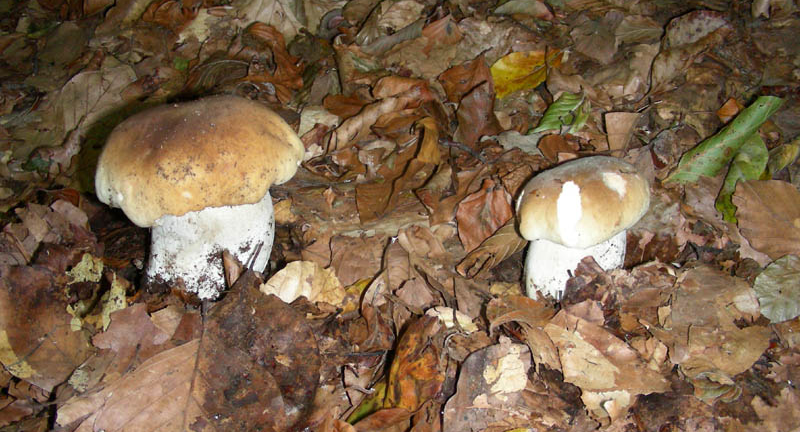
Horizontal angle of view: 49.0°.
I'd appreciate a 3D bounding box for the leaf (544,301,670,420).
[{"bbox_3d":[0.113,0.078,0.480,0.057,0.020,0.072,-31,50,-30],"label":"leaf"}]

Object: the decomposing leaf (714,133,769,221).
[{"bbox_3d":[0.251,-0.029,0.639,0.033,0.020,0.077,19,69,21],"label":"decomposing leaf"}]

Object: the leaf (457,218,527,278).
[{"bbox_3d":[0.061,0.023,0.564,0.051,0.020,0.025,-41,63,-21],"label":"leaf"}]

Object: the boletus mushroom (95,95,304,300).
[{"bbox_3d":[-0.117,-0.018,0.522,0.120,0.100,0.115,0,39,0],"label":"boletus mushroom"}]

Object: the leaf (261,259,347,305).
[{"bbox_3d":[-0.060,0.041,0.543,0.052,0.015,0.031,2,58,-2],"label":"leaf"}]

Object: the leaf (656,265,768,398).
[{"bbox_3d":[0.184,0.064,0.514,0.057,0.020,0.096,24,52,27],"label":"leaf"}]

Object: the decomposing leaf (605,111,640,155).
[{"bbox_3d":[0.160,-0.060,0.632,0.025,0.014,0.046,7,42,8],"label":"decomposing leaf"}]

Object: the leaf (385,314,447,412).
[{"bbox_3d":[0.009,0.079,0.477,0.030,0.024,0.065,16,44,17],"label":"leaf"}]

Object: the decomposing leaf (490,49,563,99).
[{"bbox_3d":[0.111,-0.131,0.769,0.069,0.017,0.041,-22,64,-6],"label":"decomposing leaf"}]

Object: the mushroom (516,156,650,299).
[{"bbox_3d":[0.107,0.003,0.520,0.075,0.071,0.072,0,39,0],"label":"mushroom"}]

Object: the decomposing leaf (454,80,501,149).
[{"bbox_3d":[0.060,-0.082,0.715,0.035,0.018,0.056,-11,69,-1],"label":"decomposing leaf"}]

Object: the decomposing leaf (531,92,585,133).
[{"bbox_3d":[0.116,-0.077,0.647,0.048,0.018,0.028,-34,52,-32],"label":"decomposing leaf"}]

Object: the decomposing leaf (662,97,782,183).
[{"bbox_3d":[0.247,-0.056,0.666,0.110,0.020,0.026,-37,67,0],"label":"decomposing leaf"}]

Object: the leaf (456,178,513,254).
[{"bbox_3d":[0.054,-0.002,0.596,0.052,0.017,0.032,-41,70,-14],"label":"leaf"}]

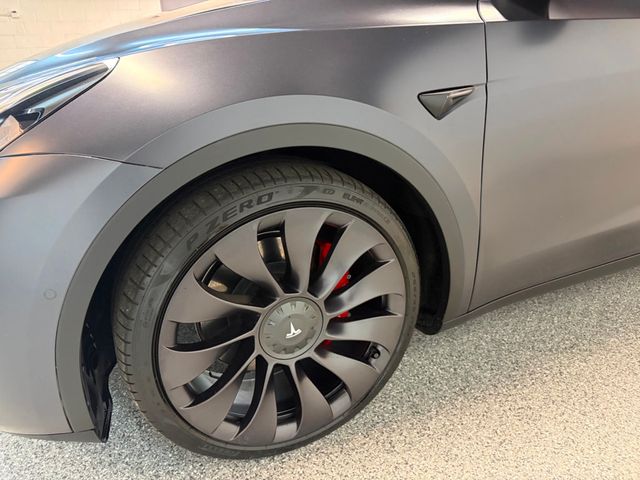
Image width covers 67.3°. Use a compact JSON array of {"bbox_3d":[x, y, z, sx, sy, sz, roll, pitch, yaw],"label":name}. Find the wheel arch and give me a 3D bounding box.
[{"bbox_3d":[-0.064,-0.003,1.003,0.920,0.580,0.170,-10,24,-22],"label":"wheel arch"}]

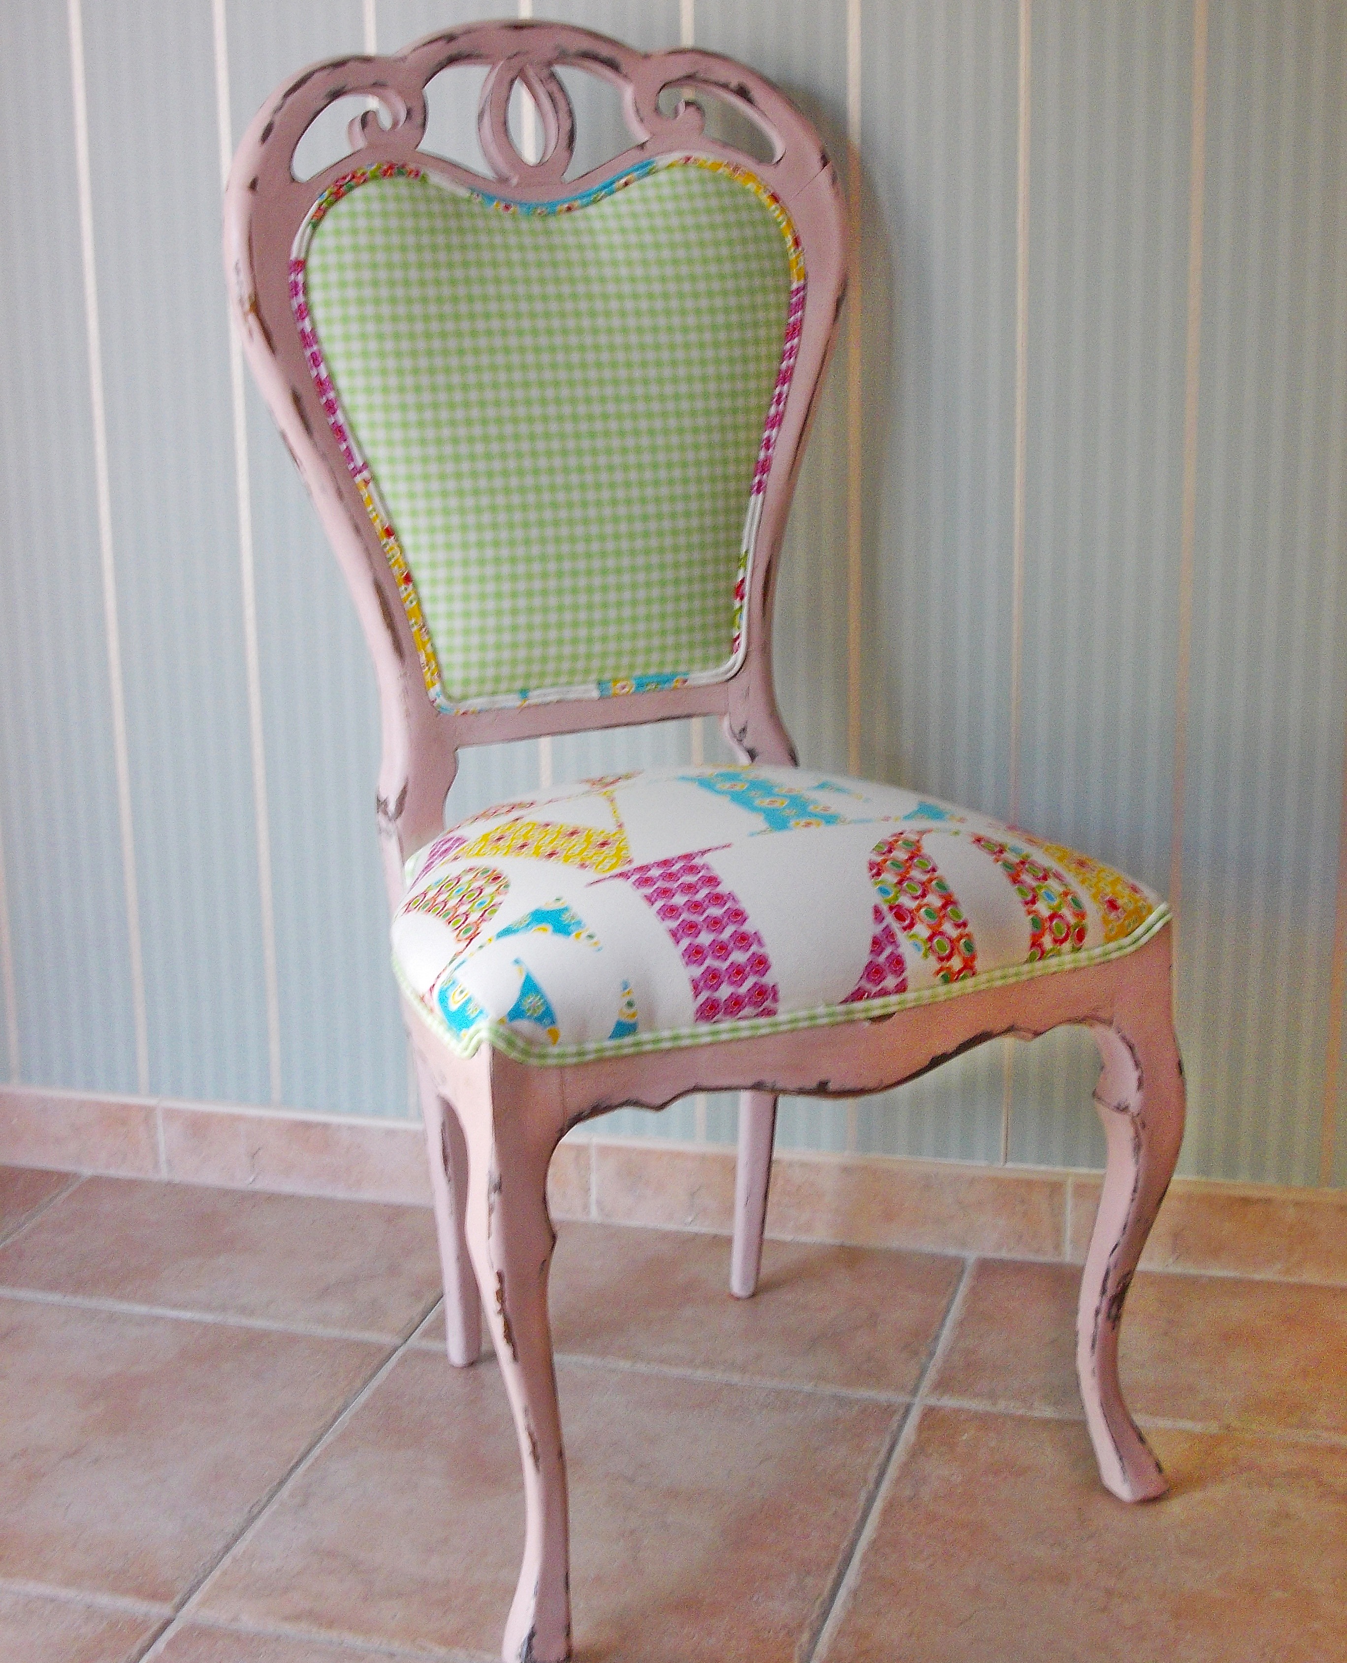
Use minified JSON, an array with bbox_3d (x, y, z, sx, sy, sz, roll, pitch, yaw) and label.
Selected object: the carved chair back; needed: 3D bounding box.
[{"bbox_3d":[-0.085,-0.287,1.972,0.478,0.620,0.085,-8,5,-24],"label":"carved chair back"}]

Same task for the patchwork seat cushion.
[{"bbox_3d":[0.032,0.016,1.802,0.490,0.118,0.415,-8,16,-24],"label":"patchwork seat cushion"}]

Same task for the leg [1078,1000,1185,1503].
[{"bbox_3d":[0.314,0.286,1.813,0.056,0.362,0.056,-8,16,-24],"label":"leg"}]

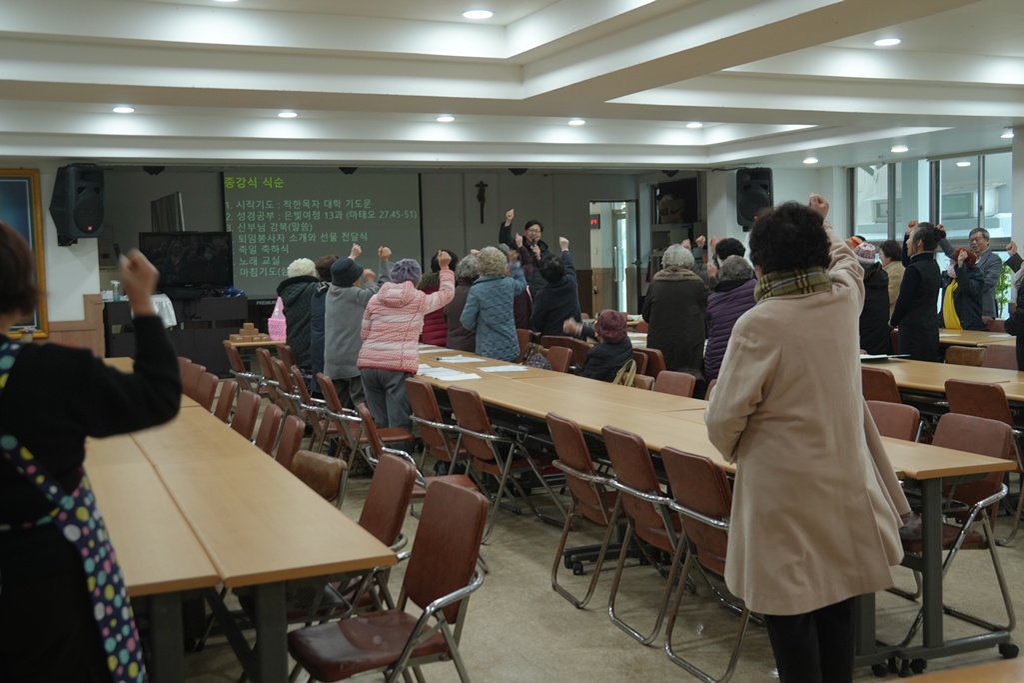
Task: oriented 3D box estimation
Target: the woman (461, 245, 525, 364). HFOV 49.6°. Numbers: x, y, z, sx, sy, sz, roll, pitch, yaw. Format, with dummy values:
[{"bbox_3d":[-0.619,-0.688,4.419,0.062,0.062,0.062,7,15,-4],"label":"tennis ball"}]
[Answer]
[{"bbox_3d":[-0.153,0.049,8.950,0.530,1.600,0.430,0,4,14],"label":"woman"}]

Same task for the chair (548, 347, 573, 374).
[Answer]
[{"bbox_3d":[0.159,0.480,8.401,0.540,0.810,0.460,-4,5,-24],"label":"chair"}]

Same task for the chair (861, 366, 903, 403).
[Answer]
[{"bbox_3d":[2.424,0.544,6.670,0.570,0.800,0.490,-3,4,-23],"label":"chair"}]

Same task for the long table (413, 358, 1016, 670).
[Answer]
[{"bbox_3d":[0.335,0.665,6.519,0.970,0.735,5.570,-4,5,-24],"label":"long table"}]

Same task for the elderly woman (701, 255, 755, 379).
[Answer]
[{"bbox_3d":[1.565,0.134,7.900,0.470,1.500,0.420,-1,4,4],"label":"elderly woman"}]

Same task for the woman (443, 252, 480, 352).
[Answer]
[{"bbox_3d":[-0.376,-0.010,9.978,0.500,1.560,0.380,-1,5,5],"label":"woman"}]

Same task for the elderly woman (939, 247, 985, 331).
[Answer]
[{"bbox_3d":[4.218,-0.142,10.431,0.390,1.510,0.480,-3,5,-16],"label":"elderly woman"}]

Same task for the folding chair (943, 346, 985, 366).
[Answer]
[{"bbox_3d":[3.147,0.447,8.144,0.510,0.770,0.460,-4,5,-24],"label":"folding chair"}]

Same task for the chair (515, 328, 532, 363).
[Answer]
[{"bbox_3d":[-0.097,0.310,10.535,0.560,0.820,0.450,-3,5,-22],"label":"chair"}]

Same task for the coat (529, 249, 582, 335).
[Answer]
[{"bbox_3d":[0.420,-0.380,10.079,0.500,0.870,0.420,-1,5,5],"label":"coat"}]

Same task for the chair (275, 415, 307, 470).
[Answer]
[{"bbox_3d":[-1.200,0.774,5.066,0.560,0.820,0.450,-3,5,-18],"label":"chair"}]

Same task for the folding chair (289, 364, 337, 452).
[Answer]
[{"bbox_3d":[-1.216,0.578,7.537,0.560,0.820,0.450,-3,5,-17],"label":"folding chair"}]

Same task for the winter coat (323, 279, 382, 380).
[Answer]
[{"bbox_3d":[-1.111,-0.093,7.910,0.490,0.760,0.380,2,6,35],"label":"winter coat"}]

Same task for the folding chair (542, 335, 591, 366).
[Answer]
[{"bbox_3d":[0.654,0.352,10.082,0.570,0.800,0.490,-5,5,-39],"label":"folding chair"}]

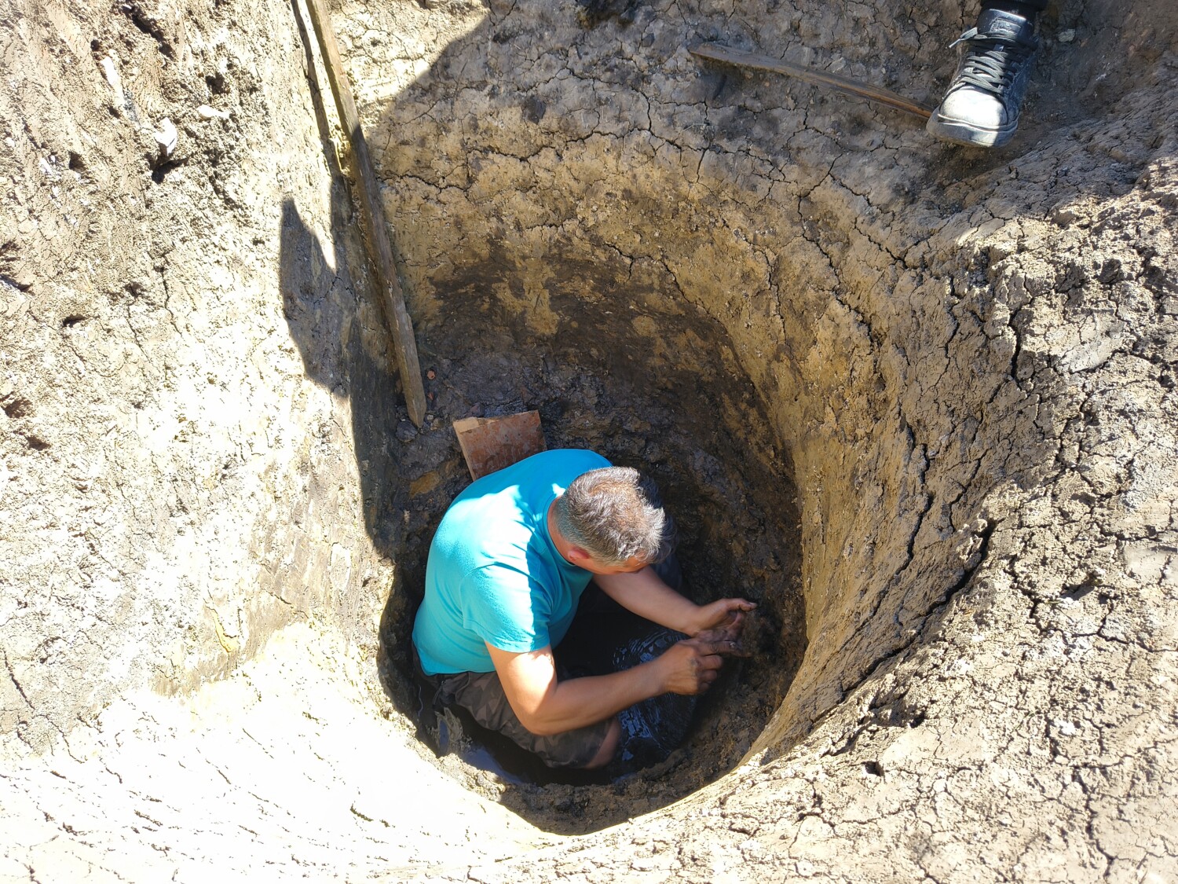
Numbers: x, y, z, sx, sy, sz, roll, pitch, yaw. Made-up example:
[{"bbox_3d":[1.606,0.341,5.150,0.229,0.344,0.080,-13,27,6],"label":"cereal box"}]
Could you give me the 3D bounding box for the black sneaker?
[{"bbox_3d":[0.552,-0.521,1.131,0.107,0.118,0.290,18,50,14],"label":"black sneaker"}]

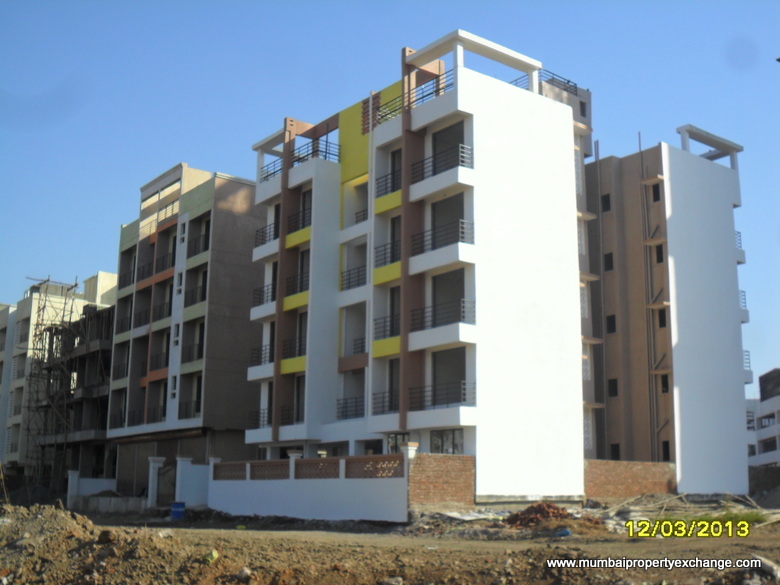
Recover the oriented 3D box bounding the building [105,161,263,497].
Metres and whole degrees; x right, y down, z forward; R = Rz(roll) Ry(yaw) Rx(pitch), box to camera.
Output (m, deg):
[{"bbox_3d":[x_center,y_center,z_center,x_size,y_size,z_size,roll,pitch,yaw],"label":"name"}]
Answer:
[{"bbox_3d":[-8.878,2.910,62.064,12.292,19.372,13.619,9,-15,-35],"label":"building"}]

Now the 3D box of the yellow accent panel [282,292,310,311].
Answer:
[{"bbox_3d":[-4.062,0.394,43.819,0.145,0.601,2.124,9,-15,-36],"label":"yellow accent panel"}]

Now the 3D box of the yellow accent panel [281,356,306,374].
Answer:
[{"bbox_3d":[-4.122,3.179,43.278,0.145,0.611,2.115,9,-15,-36],"label":"yellow accent panel"}]

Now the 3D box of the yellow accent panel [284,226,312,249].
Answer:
[{"bbox_3d":[-4.025,-2.423,44.398,0.145,0.611,2.095,9,-15,-36],"label":"yellow accent panel"}]

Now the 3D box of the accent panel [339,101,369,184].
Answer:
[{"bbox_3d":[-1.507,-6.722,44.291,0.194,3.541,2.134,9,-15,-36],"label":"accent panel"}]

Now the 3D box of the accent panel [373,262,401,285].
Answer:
[{"bbox_3d":[-0.021,-0.798,39.652,0.157,0.708,1.937,9,-15,-35],"label":"accent panel"}]

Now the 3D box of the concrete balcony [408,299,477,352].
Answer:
[{"bbox_3d":[1.944,1.297,36.982,0.787,1.544,3.009,9,-15,-35],"label":"concrete balcony"}]

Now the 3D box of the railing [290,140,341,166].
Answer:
[{"bbox_3d":[-3.394,-6.140,45.386,1.339,0.873,2.231,9,-15,-36],"label":"railing"}]

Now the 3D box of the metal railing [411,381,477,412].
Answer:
[{"bbox_3d":[1.922,3.874,36.459,0.738,0.865,2.980,9,-15,-35],"label":"metal railing"}]

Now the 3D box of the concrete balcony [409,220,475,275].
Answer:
[{"bbox_3d":[1.973,-1.614,37.596,0.787,1.554,3.009,9,-15,-35],"label":"concrete balcony"}]

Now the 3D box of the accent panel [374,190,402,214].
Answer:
[{"bbox_3d":[0.019,-3.668,40.241,0.157,0.688,1.898,9,-15,-35],"label":"accent panel"}]

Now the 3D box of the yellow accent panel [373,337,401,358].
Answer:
[{"bbox_3d":[-0.062,2.114,38.003,0.145,0.669,1.824,9,-15,-36],"label":"yellow accent panel"}]

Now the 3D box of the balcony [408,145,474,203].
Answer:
[{"bbox_3d":[1.990,-4.487,38.219,0.787,1.514,2.970,9,-15,-35],"label":"balcony"}]

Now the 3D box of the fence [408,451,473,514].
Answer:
[{"bbox_3d":[1.711,6.334,33.160,2.929,1.804,0.194,9,-15,-36],"label":"fence"}]

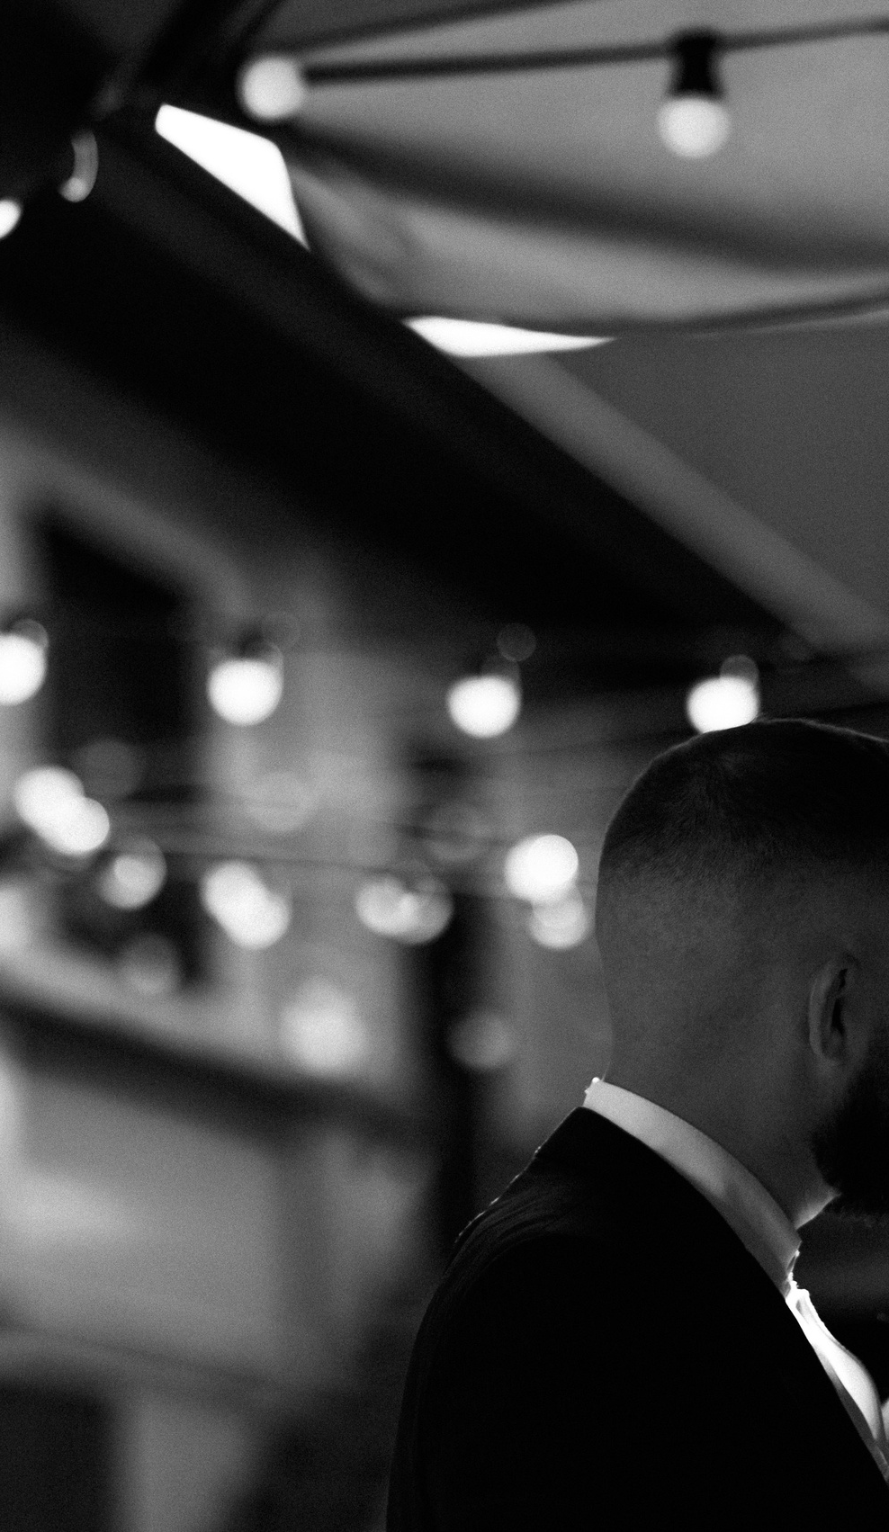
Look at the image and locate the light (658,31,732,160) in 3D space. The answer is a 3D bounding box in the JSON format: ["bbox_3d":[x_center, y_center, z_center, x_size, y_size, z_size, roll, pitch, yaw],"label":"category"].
[{"bbox_3d":[0.190,-0.509,4.120,0.050,0.095,0.050,-2,-9,3],"label":"light"}]

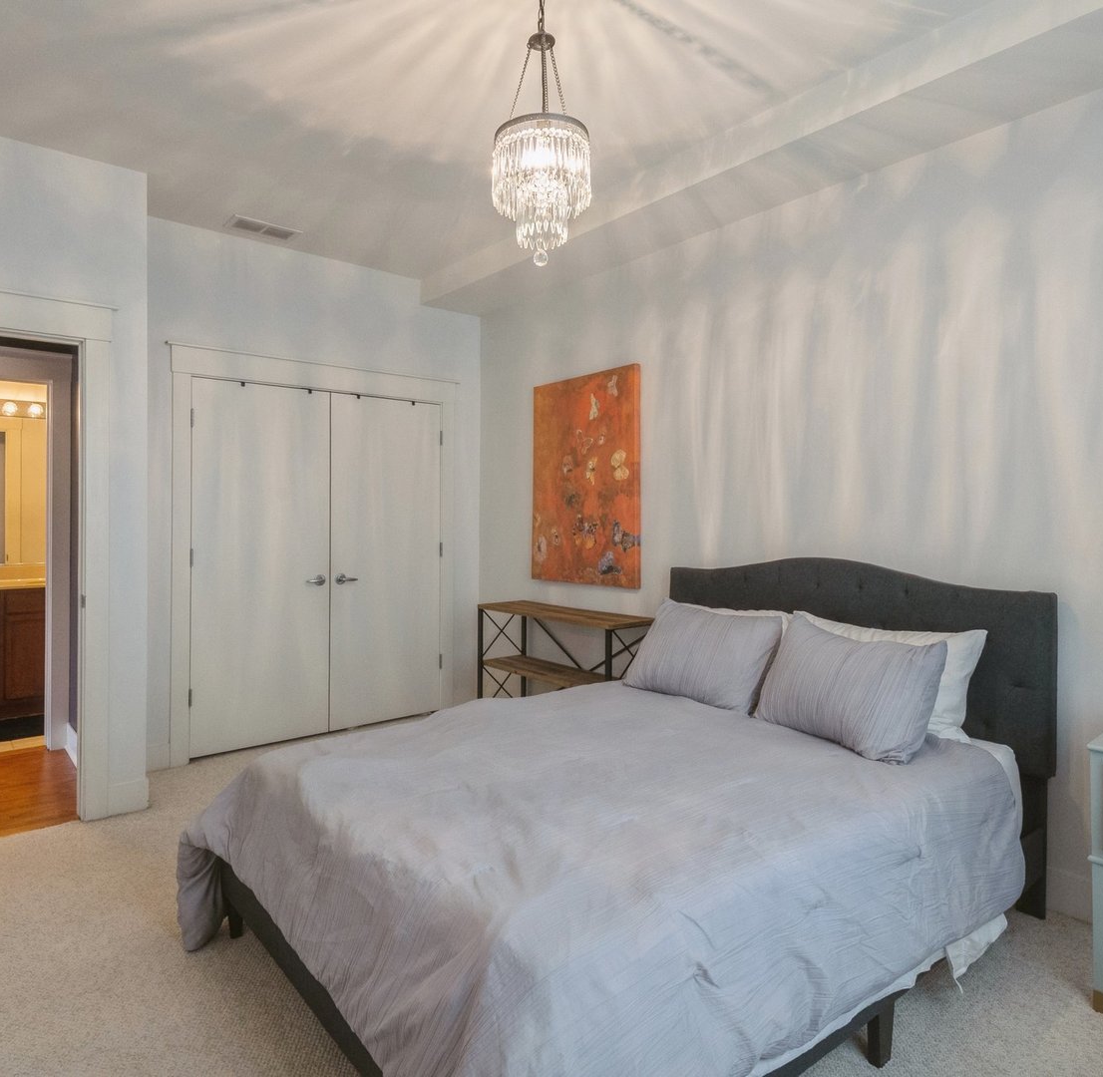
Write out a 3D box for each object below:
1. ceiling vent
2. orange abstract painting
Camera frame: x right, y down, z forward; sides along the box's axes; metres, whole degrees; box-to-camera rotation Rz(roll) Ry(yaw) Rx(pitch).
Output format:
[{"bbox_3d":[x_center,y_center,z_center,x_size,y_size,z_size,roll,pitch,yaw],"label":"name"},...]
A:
[{"bbox_3d":[-1.523,-1.631,3.792,0.343,0.025,0.200,0,1,-40],"label":"ceiling vent"},{"bbox_3d":[0.181,-0.330,4.117,0.043,1.182,0.849,0,1,-40],"label":"orange abstract painting"}]

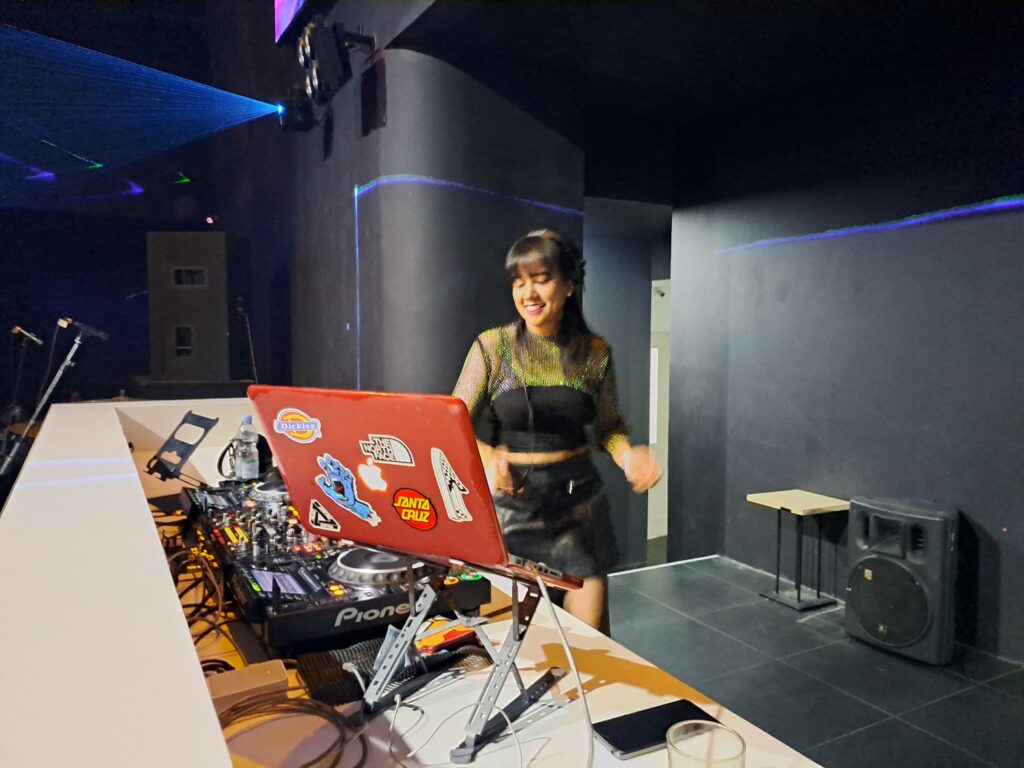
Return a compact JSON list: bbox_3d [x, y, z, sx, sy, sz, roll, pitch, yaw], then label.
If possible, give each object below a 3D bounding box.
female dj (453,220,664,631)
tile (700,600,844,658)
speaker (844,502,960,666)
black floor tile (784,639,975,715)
[{"bbox_3d":[0.104,0.456,1.857,0.520,1.640,0.420,1,4,23],"label":"female dj"},{"bbox_3d":[1.362,1.274,3.863,0.590,0.012,0.590,-2,4,-28],"label":"tile"},{"bbox_3d":[1.972,0.937,3.652,0.342,0.684,0.466,-2,4,-34],"label":"speaker"},{"bbox_3d":[1.640,1.306,3.342,0.590,0.012,0.590,-2,4,-28],"label":"black floor tile"}]

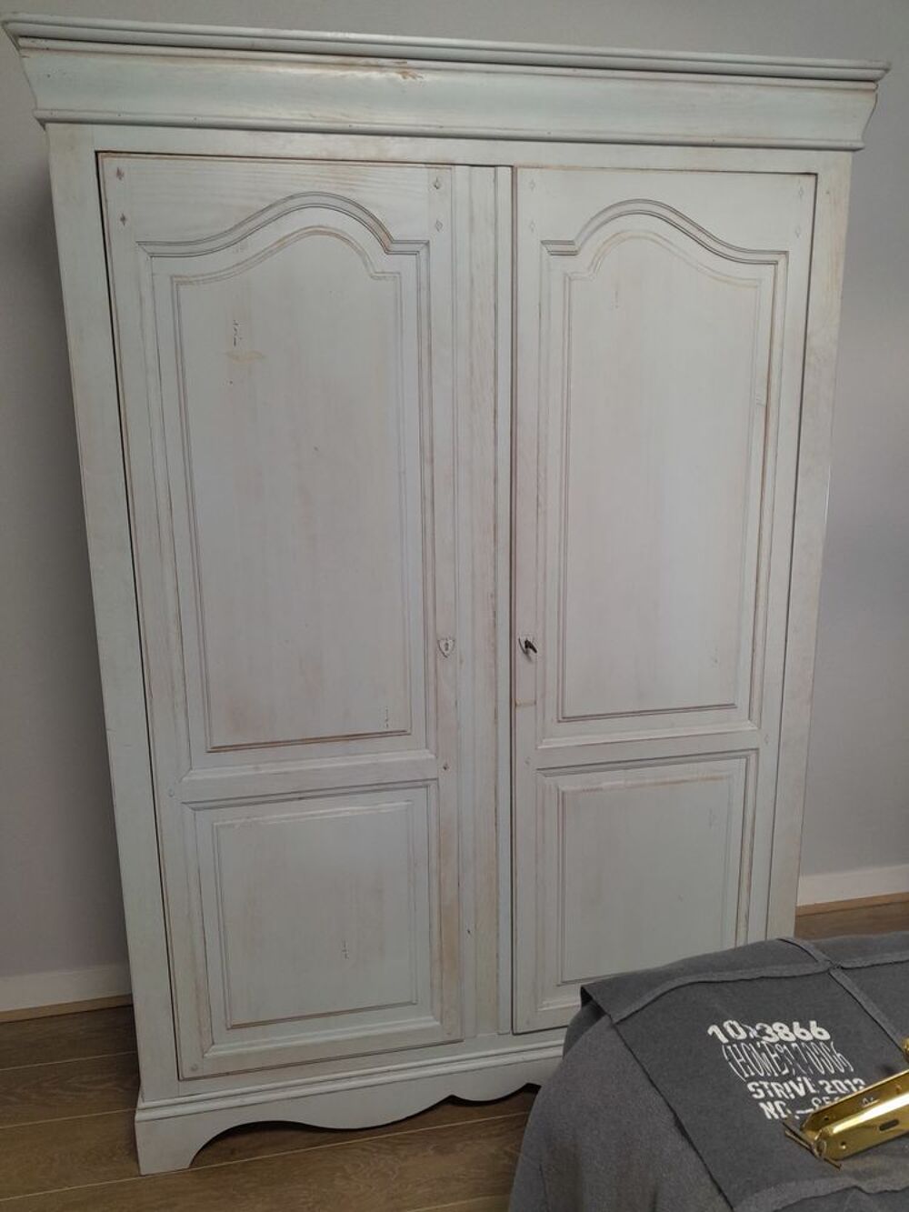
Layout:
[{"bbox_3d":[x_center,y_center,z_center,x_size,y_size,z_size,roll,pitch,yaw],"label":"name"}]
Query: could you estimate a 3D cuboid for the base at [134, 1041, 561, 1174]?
[{"bbox_3d":[0.020,0.932,2.221,1.398,0.160,0.555,-3,13,-11],"label":"base"}]

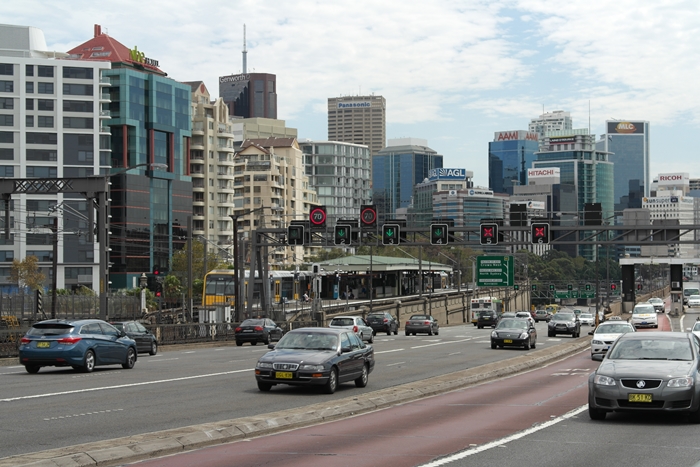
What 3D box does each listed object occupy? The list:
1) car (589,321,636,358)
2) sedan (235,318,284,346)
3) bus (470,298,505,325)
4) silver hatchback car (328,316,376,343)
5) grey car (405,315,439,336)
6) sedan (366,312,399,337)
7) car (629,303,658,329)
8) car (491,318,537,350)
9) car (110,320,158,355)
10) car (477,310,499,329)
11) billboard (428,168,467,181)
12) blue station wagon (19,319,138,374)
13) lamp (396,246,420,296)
[{"bbox_3d":[10.690,4.250,60.200,1.860,1.460,4.920,-1,-3,12],"label":"car"},{"bbox_3d":[-4.770,5.205,79.000,1.780,1.430,4.600,-1,-3,11],"label":"sedan"},{"bbox_3d":[15.770,8.940,170.900,2.500,3.200,12.000,-1,-3,11],"label":"bus"},{"bbox_3d":[0.125,5.052,78.393,1.686,1.436,4.175,-1,-3,14],"label":"silver hatchback car"},{"bbox_3d":[4.860,6.170,100.600,1.780,1.400,4.570,-1,-3,11],"label":"grey car"},{"bbox_3d":[2.308,6.490,107.040,1.762,1.560,4.445,-1,-3,12],"label":"sedan"},{"bbox_3d":[21.370,5.980,108.300,1.820,1.760,4.780,-1,-3,12],"label":"car"},{"bbox_3d":[7.820,4.800,71.600,1.800,1.480,4.880,-1,-3,12],"label":"car"},{"bbox_3d":[-9.344,4.352,61.928,1.770,1.457,4.325,-1,-3,14],"label":"car"},{"bbox_3d":[13.349,8.259,143.367,1.820,1.692,4.576,-1,-3,11],"label":"car"},{"bbox_3d":[54.700,-32.500,839.700,15.900,6.400,15.900,0,-2,-15],"label":"billboard"},{"bbox_3d":[-7.574,3.152,42.416,1.815,1.476,4.775,-2,-3,15],"label":"blue station wagon"},{"bbox_3d":[5.792,3.829,147.000,2.500,5.600,0.350,-1,-1,11],"label":"lamp"}]

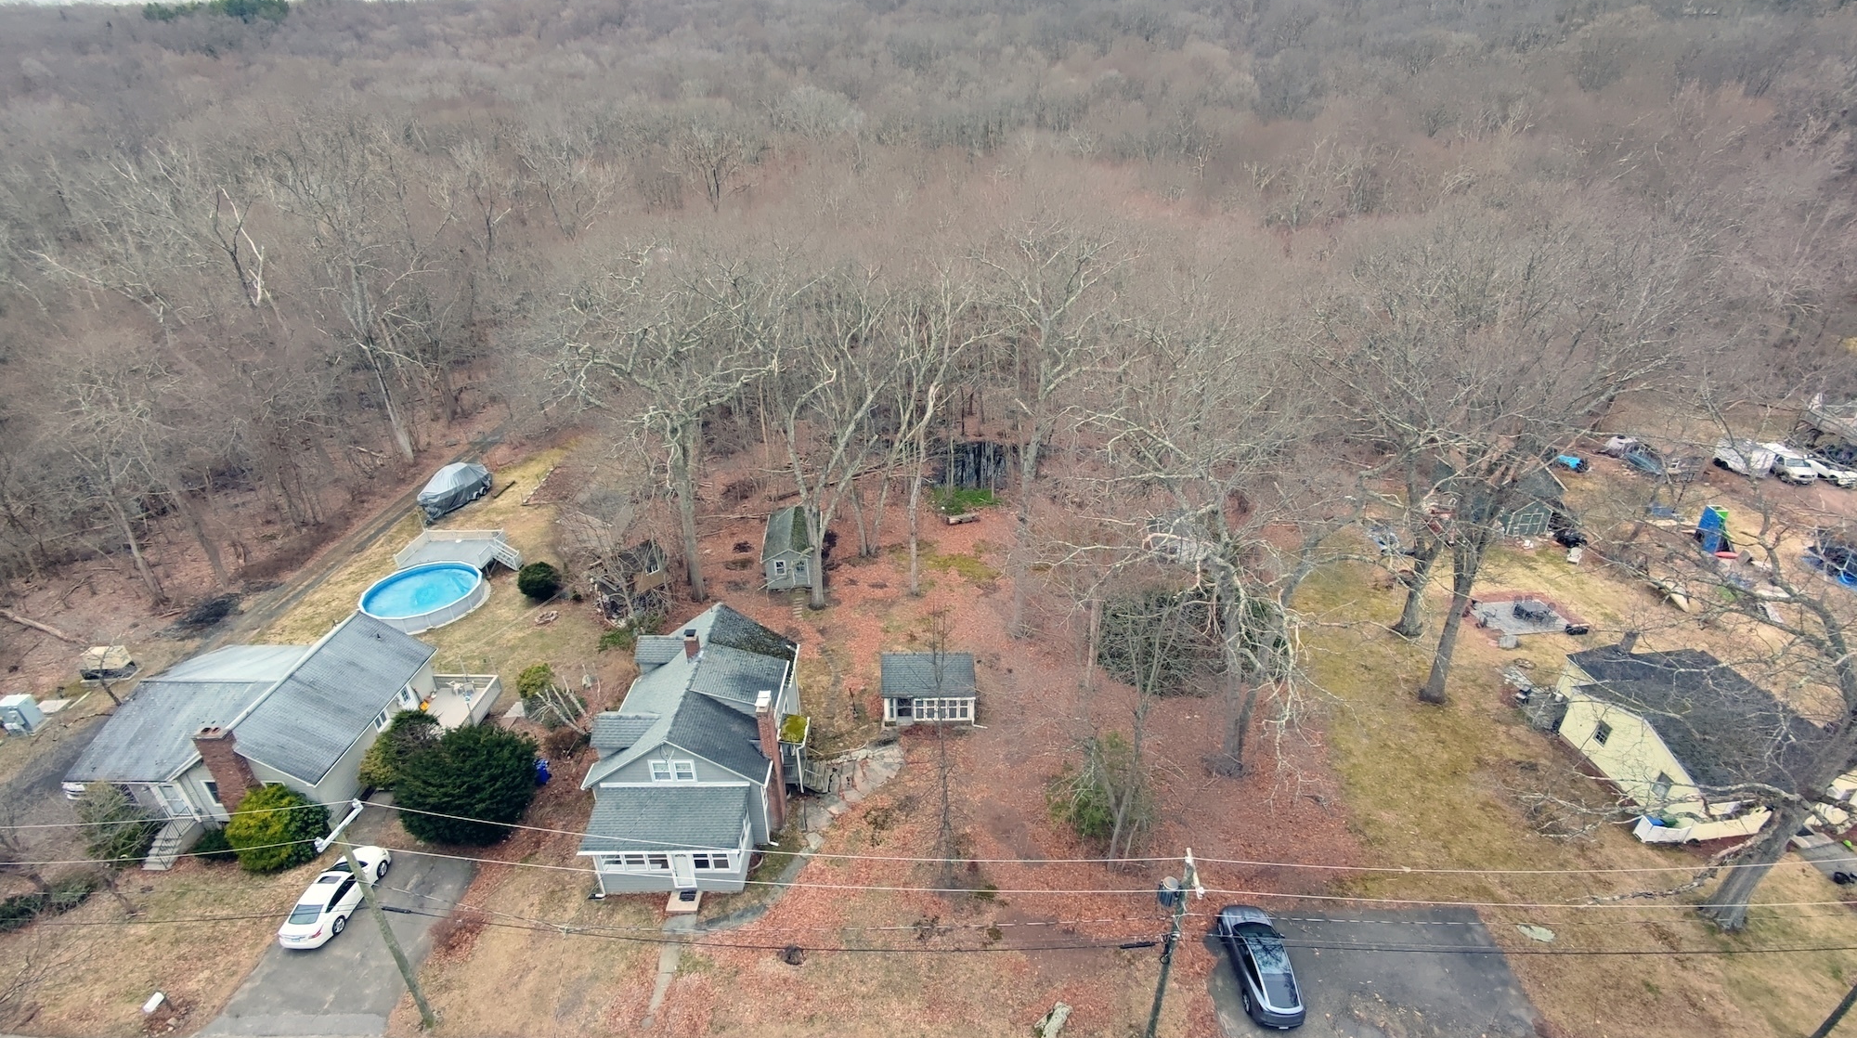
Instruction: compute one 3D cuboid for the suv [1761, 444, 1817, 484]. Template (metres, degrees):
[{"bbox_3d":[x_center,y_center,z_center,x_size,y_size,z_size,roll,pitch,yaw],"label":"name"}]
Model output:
[{"bbox_3d":[74.970,-4.802,75.159,1.850,1.750,4.750,1,28,3],"label":"suv"}]

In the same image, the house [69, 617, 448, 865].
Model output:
[{"bbox_3d":[-34.416,10.315,44.524,12.100,6.100,11.800,1,28,2],"label":"house"}]

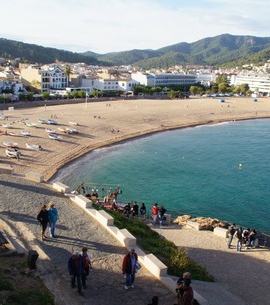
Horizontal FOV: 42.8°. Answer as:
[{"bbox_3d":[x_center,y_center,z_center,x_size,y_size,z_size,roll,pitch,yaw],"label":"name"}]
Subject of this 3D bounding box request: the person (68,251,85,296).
[{"bbox_3d":[-2.125,4.357,12.508,0.600,1.720,0.500,-2,13,-8],"label":"person"}]

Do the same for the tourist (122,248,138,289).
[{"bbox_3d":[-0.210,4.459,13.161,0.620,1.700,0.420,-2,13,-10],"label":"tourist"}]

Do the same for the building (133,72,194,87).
[{"bbox_3d":[24.009,-53.189,271.316,46.000,15.800,26.000,-6,15,-24],"label":"building"}]

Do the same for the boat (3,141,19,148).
[{"bbox_3d":[-35.314,-2.252,97.966,4.800,1.000,1.700,10,17,36],"label":"boat"}]

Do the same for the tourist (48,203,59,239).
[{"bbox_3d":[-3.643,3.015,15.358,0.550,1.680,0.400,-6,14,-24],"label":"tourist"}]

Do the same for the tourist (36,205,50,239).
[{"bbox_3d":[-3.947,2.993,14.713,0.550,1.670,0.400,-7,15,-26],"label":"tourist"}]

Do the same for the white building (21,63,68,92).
[{"bbox_3d":[-60.311,-45.737,230.303,20.000,20.300,27.000,-13,18,-43],"label":"white building"}]

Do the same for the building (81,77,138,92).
[{"bbox_3d":[-20.085,-50.835,268.600,42.000,12.000,15.000,-10,16,-39],"label":"building"}]

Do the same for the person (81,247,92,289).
[{"bbox_3d":[-1.810,4.254,12.669,0.550,1.680,0.420,-2,13,-8],"label":"person"}]

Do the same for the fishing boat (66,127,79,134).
[{"bbox_3d":[-21.691,-7.407,119.400,5.300,1.100,1.900,10,17,37],"label":"fishing boat"}]

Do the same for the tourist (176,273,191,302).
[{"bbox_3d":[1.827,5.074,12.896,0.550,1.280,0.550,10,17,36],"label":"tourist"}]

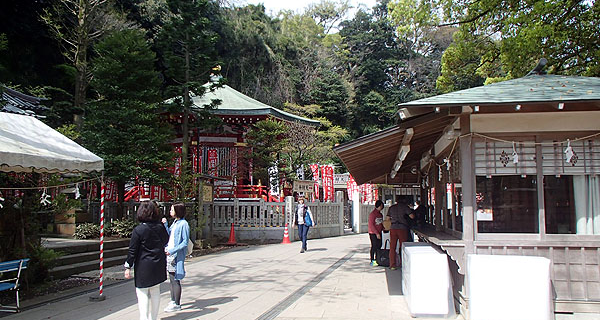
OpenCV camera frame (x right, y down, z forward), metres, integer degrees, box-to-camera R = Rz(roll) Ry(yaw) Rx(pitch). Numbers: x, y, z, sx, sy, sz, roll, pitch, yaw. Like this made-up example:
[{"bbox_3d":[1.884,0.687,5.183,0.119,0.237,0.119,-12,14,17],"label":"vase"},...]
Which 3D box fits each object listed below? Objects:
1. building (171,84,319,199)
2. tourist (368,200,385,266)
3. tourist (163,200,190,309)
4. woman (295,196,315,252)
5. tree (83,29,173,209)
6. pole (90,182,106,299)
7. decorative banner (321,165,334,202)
[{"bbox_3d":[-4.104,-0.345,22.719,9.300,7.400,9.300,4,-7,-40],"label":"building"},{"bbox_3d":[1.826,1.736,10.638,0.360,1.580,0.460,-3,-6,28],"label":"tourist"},{"bbox_3d":[-1.767,1.358,6.375,0.420,1.580,0.460,1,-5,-16],"label":"tourist"},{"bbox_3d":[0.130,1.910,12.831,0.580,1.620,0.400,-1,-5,6],"label":"woman"},{"bbox_3d":[-6.085,-1.020,15.450,3.200,6.900,3.200,0,-5,0],"label":"tree"},{"bbox_3d":[-3.136,1.225,6.969,0.270,1.950,0.270,0,-5,0],"label":"pole"},{"bbox_3d":[1.246,1.065,20.185,0.600,1.720,0.120,0,-5,-3],"label":"decorative banner"}]

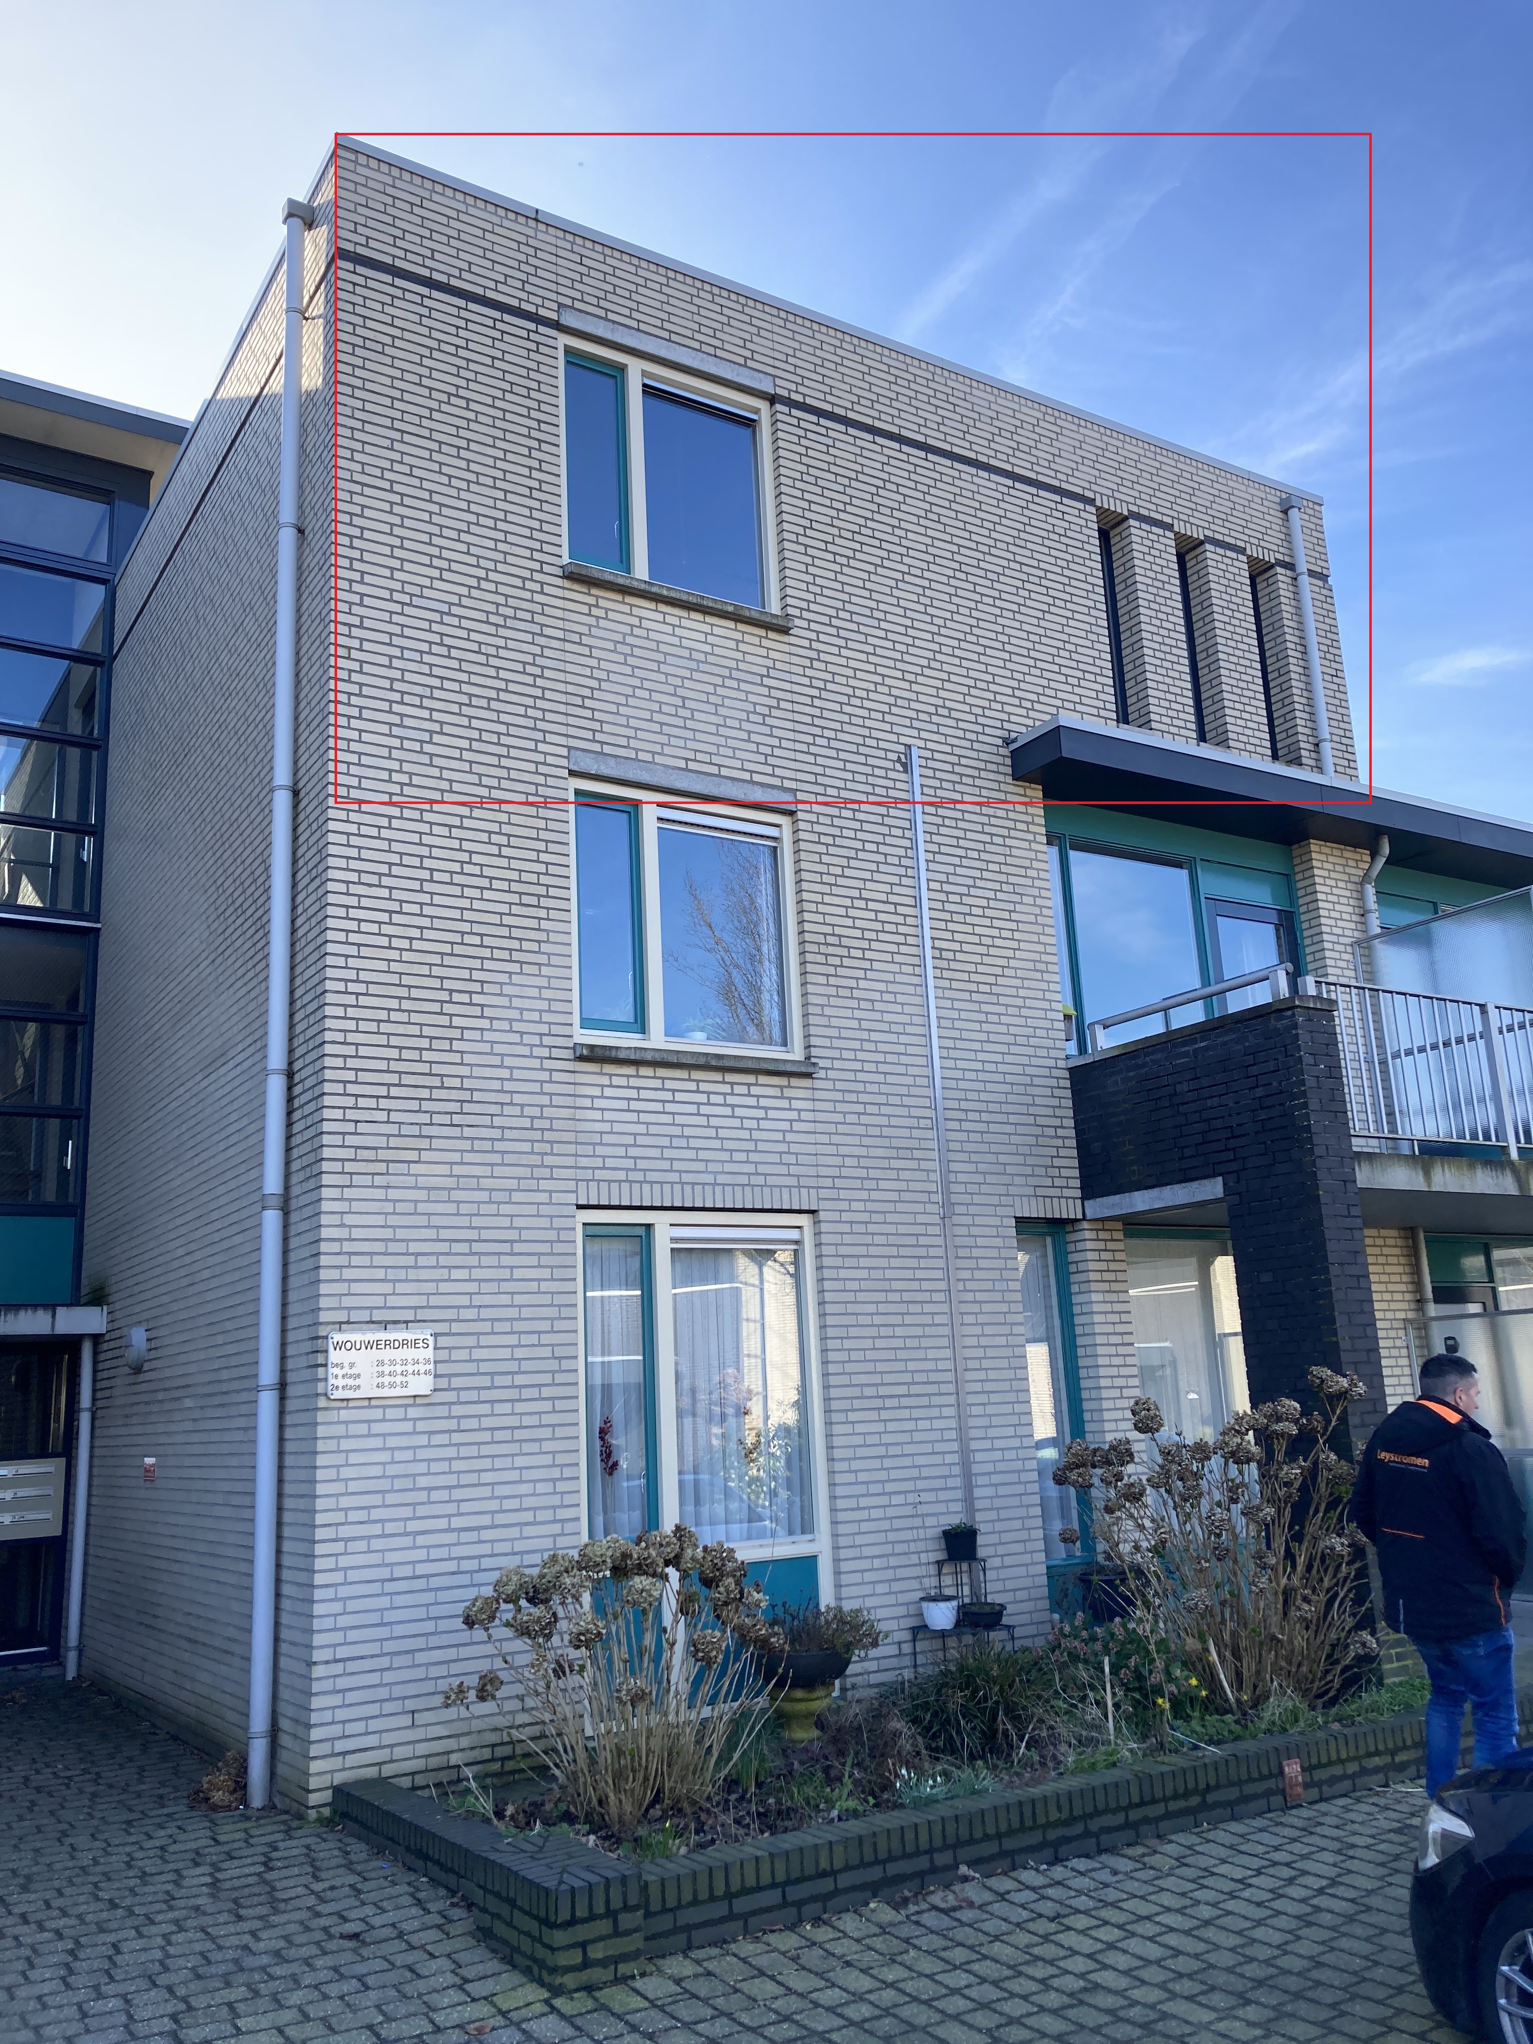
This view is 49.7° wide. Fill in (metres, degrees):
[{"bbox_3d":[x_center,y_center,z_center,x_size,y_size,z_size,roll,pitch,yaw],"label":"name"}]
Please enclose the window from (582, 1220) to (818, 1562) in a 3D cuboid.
[{"bbox_3d":[-0.315,1.911,8.603,1.422,1.794,0.108,6,-16,-32],"label":"window"}]

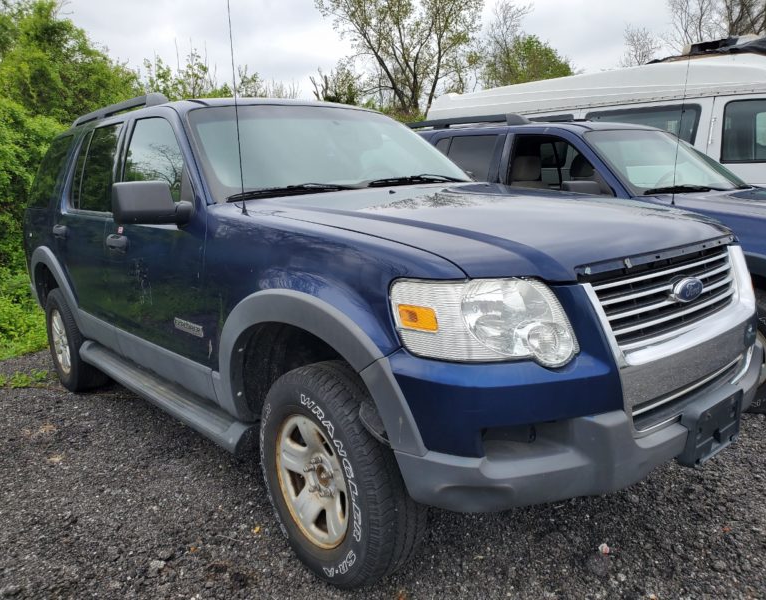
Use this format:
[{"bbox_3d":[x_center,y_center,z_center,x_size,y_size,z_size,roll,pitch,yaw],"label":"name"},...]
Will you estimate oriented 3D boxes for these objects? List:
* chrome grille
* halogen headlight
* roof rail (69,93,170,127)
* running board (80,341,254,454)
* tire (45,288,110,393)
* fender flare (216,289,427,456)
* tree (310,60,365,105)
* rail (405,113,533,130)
[{"bbox_3d":[0.921,-0.023,1.828,0.950,0.210,0.140,-11,13,-41],"label":"chrome grille"},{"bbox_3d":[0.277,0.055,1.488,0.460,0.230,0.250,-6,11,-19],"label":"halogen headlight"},{"bbox_3d":[-1.623,-1.119,3.590,0.060,0.100,1.620,-11,14,-41],"label":"roof rail"},{"bbox_3d":[-1.113,0.405,2.913,0.180,0.130,1.880,-11,13,-41],"label":"running board"},{"bbox_3d":[-2.099,0.258,4.126,0.240,0.735,0.735,-11,13,-41],"label":"tire"},{"bbox_3d":[-0.202,0.217,1.832,0.160,0.500,1.000,-11,13,-41],"label":"fender flare"},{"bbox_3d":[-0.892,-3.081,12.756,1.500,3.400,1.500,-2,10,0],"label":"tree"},{"bbox_3d":[0.547,-1.433,4.963,0.060,0.100,1.620,-11,14,-40],"label":"rail"}]

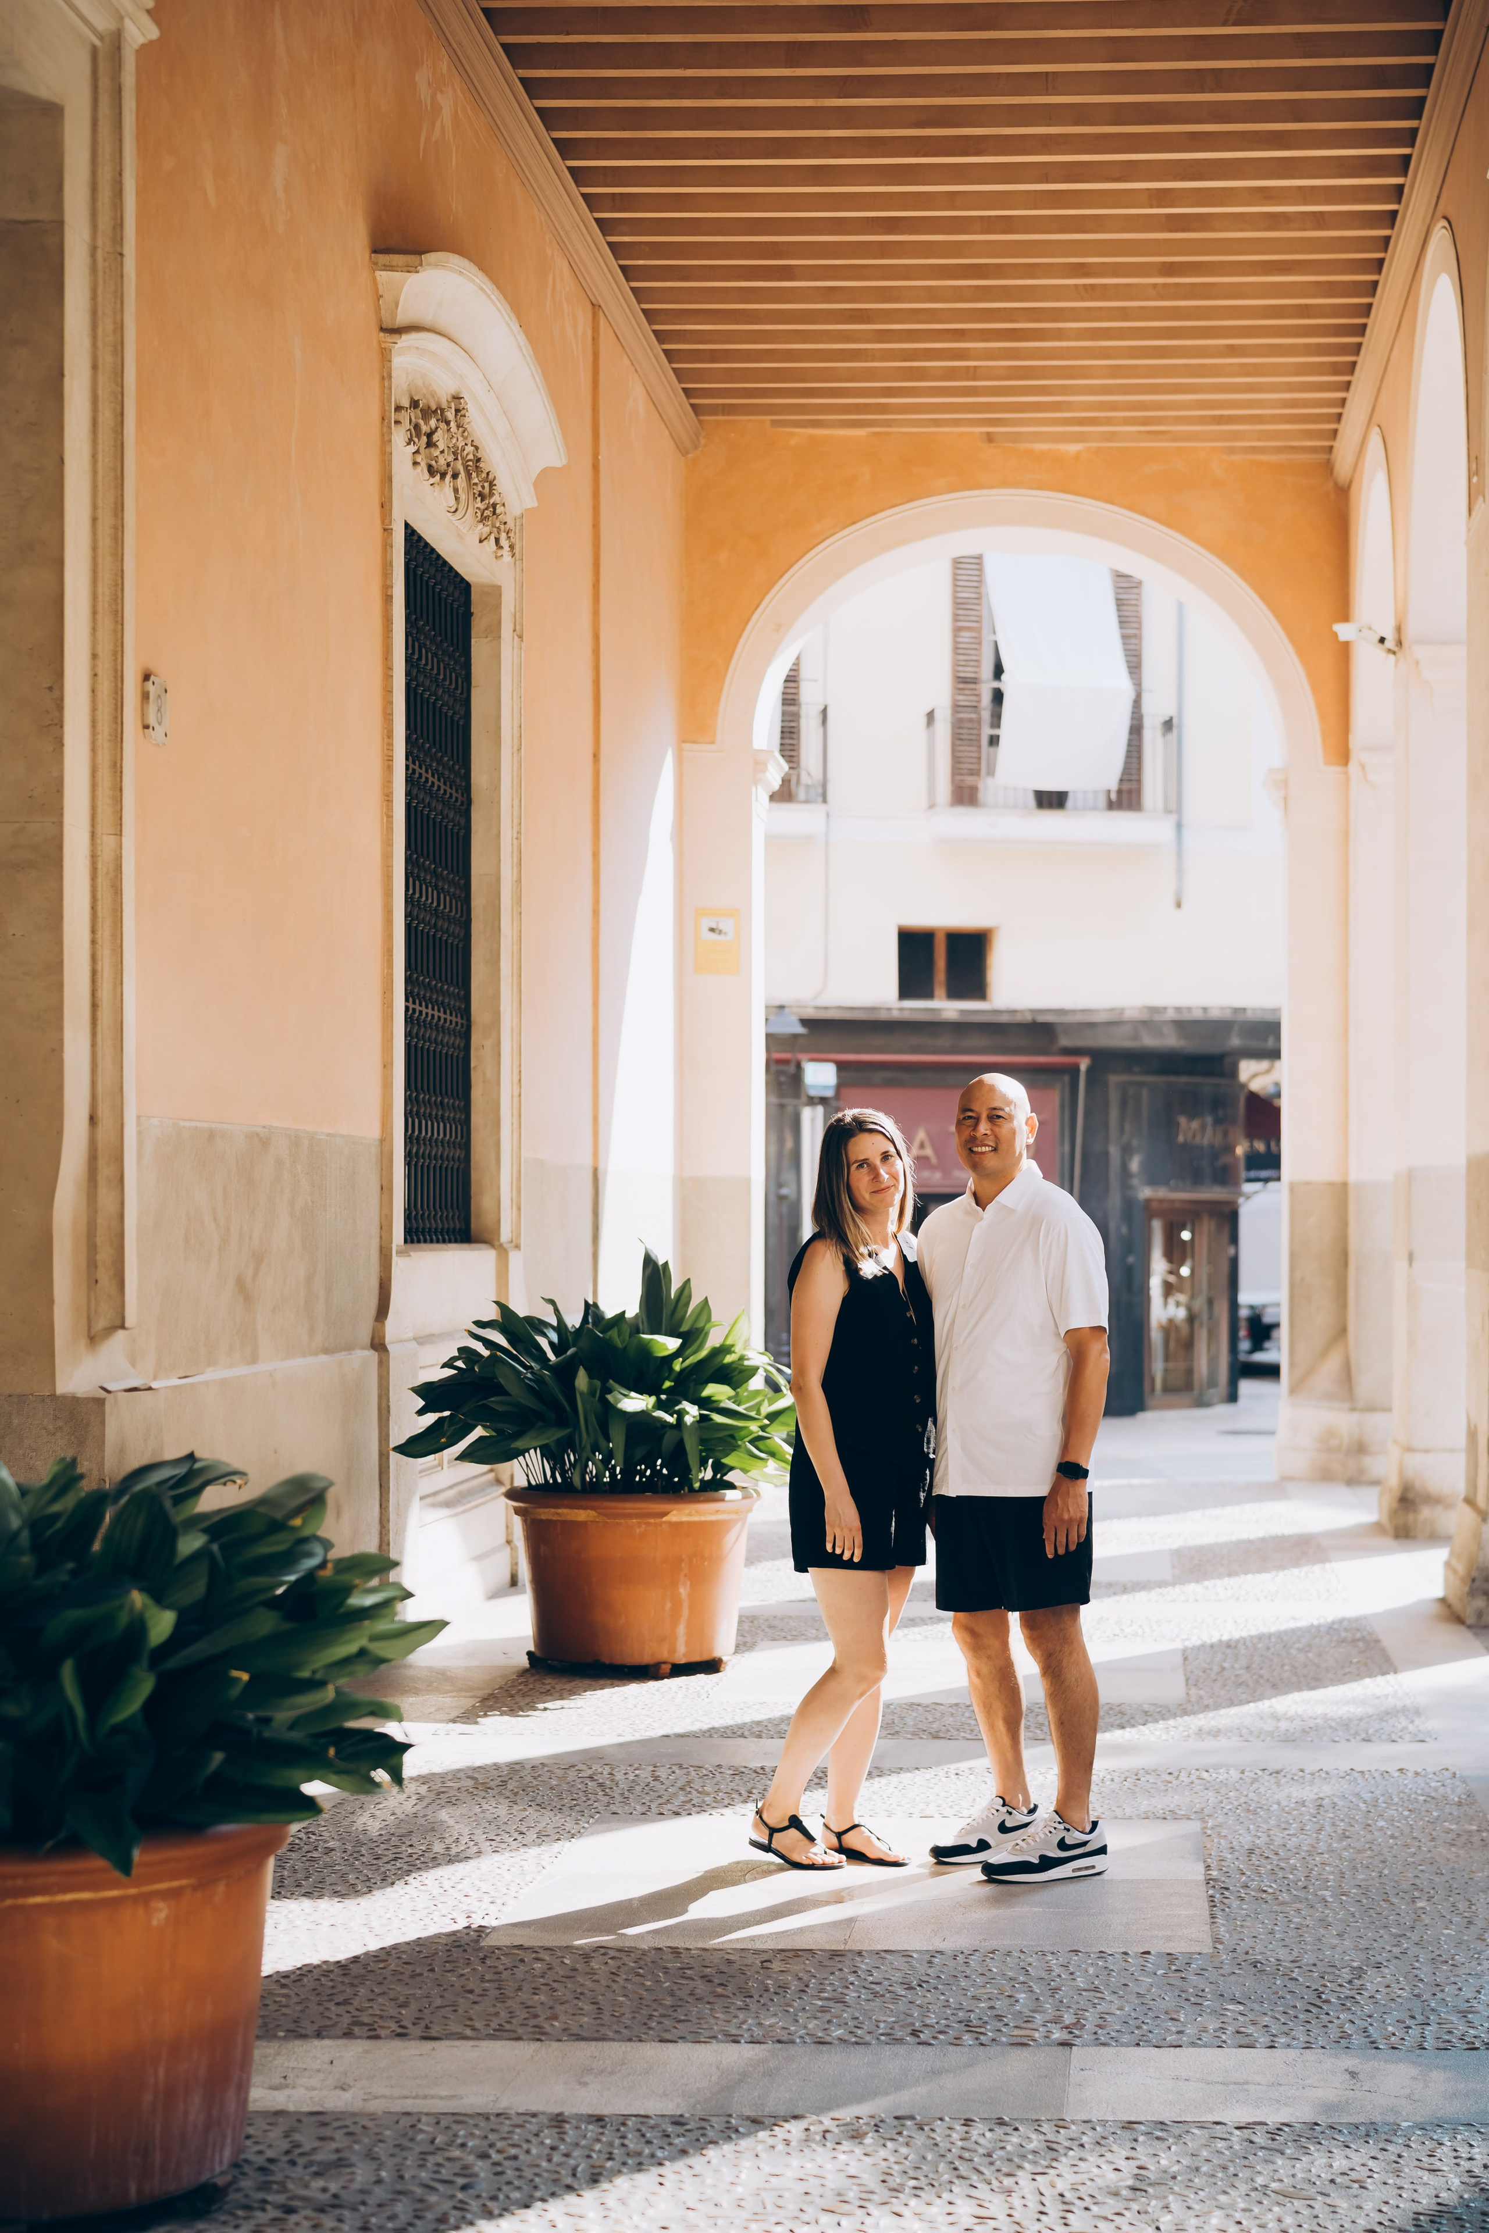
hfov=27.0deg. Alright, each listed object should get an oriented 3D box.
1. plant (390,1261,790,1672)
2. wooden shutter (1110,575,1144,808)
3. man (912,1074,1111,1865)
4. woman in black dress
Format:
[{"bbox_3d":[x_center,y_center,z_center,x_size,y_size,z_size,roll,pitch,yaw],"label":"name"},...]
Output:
[{"bbox_3d":[-0.441,1.094,10.050,1.330,1.310,1.300,0,-1,0],"label":"plant"},{"bbox_3d":[3.260,-3.870,26.500,0.320,2.500,0.060,0,-1,-12],"label":"wooden shutter"},{"bbox_3d":[0.596,0.782,6.880,0.530,1.760,0.390,-1,-1,44],"label":"man"},{"bbox_3d":[0.242,0.819,6.950,0.430,1.680,0.480,-1,-1,42],"label":"woman in black dress"}]

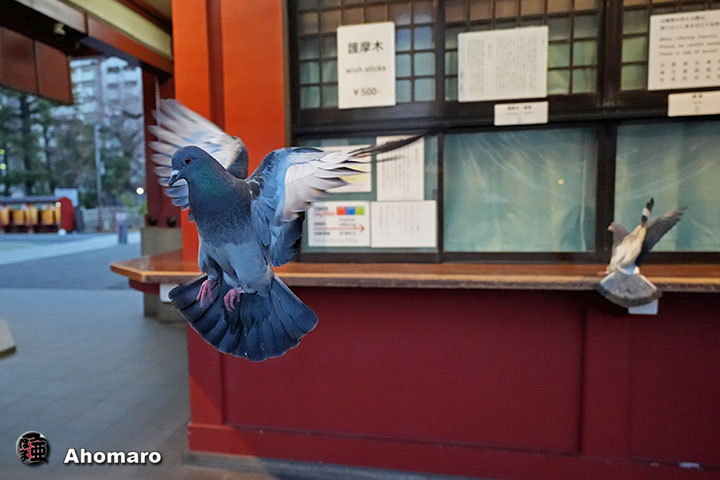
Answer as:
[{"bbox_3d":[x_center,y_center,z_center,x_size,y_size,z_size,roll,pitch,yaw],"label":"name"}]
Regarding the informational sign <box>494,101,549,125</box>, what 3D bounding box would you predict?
[{"bbox_3d":[0.688,-0.537,1.704,0.217,0.089,0.010,0,3,9],"label":"informational sign"}]

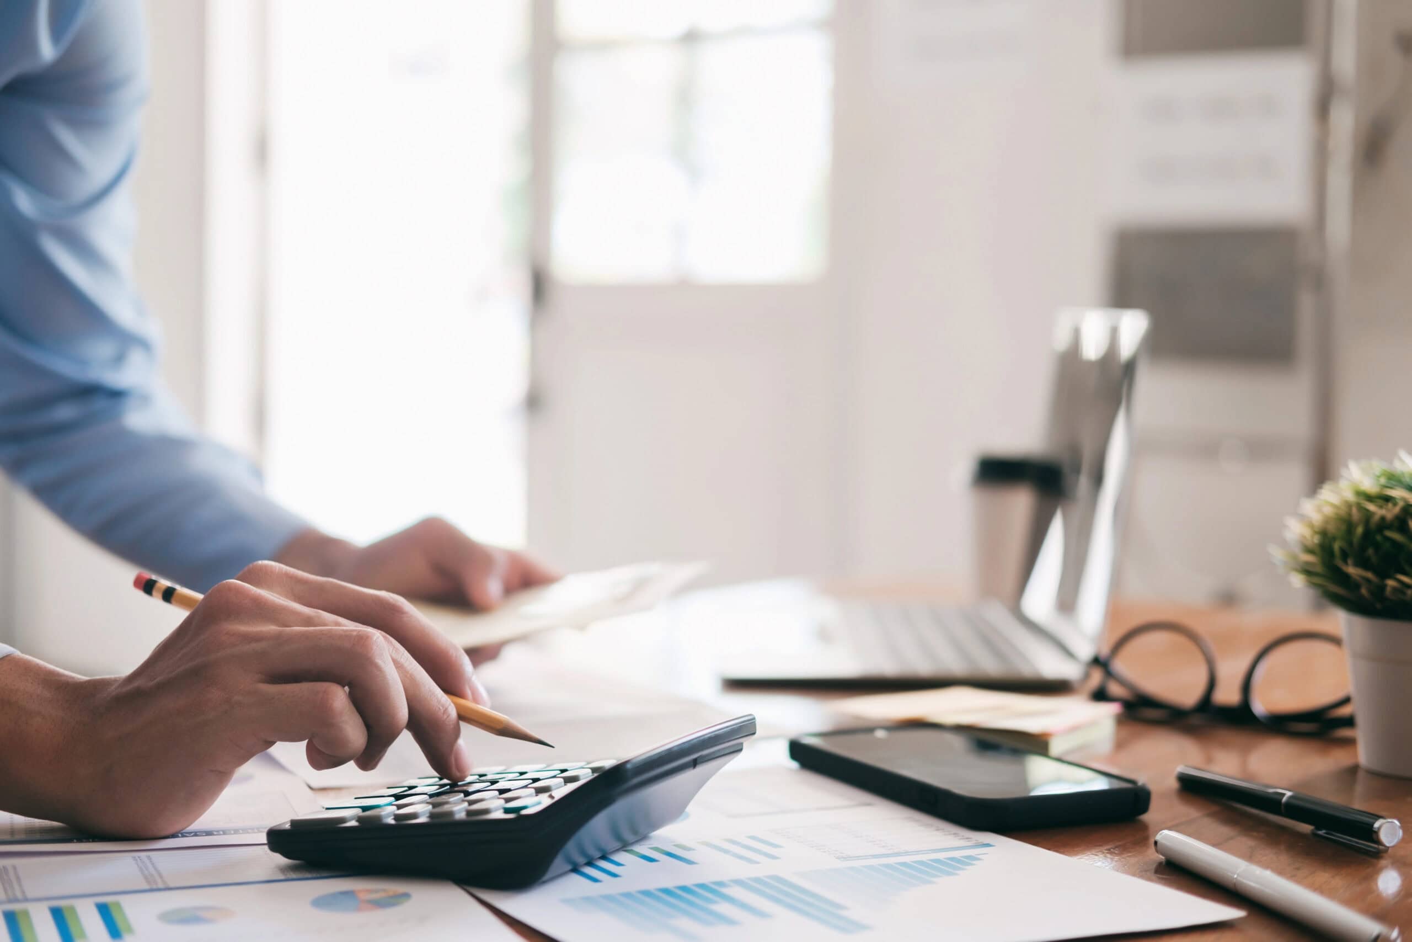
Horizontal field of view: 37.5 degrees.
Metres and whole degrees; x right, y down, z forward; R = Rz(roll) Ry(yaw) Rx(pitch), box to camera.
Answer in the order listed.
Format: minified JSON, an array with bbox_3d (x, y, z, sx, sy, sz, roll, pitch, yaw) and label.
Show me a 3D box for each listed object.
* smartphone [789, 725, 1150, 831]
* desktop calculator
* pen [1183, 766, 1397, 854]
[{"bbox_3d":[0.106,0.126,0.868,0.081,0.012,0.158,-1,3,-26],"label":"smartphone"},{"bbox_3d":[-0.069,0.112,0.743,0.139,0.047,0.110,2,3,24],"label":"desktop calculator"},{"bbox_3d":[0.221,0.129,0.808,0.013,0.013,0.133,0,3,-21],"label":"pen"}]

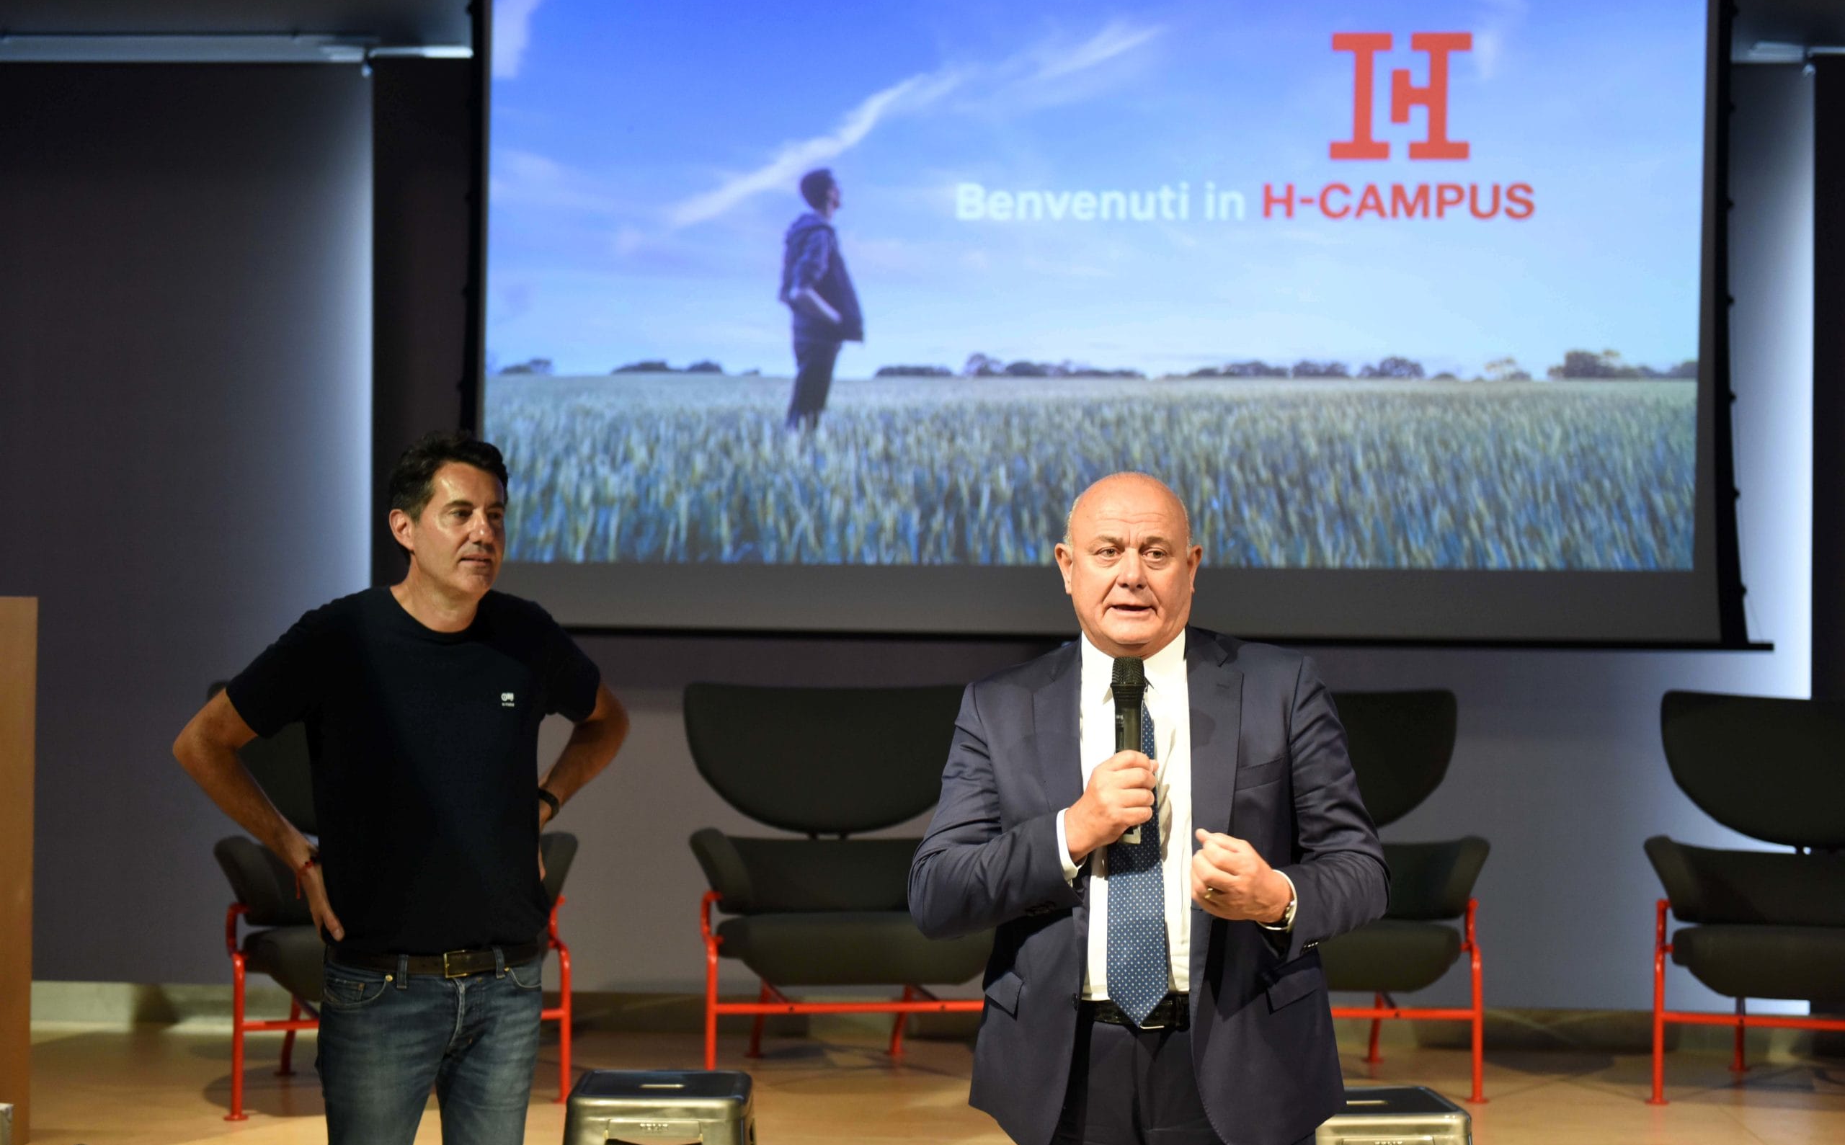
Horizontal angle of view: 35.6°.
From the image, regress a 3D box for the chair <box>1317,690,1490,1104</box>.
[{"bbox_3d":[0.895,0.720,6.667,0.785,0.895,0.730,0,0,4],"label":"chair"}]

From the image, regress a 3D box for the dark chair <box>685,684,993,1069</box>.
[{"bbox_3d":[-0.186,0.715,6.732,0.785,0.895,0.730,0,0,-12],"label":"dark chair"}]

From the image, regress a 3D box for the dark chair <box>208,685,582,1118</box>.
[{"bbox_3d":[-1.227,0.710,6.481,0.785,0.895,0.730,0,0,-21],"label":"dark chair"}]

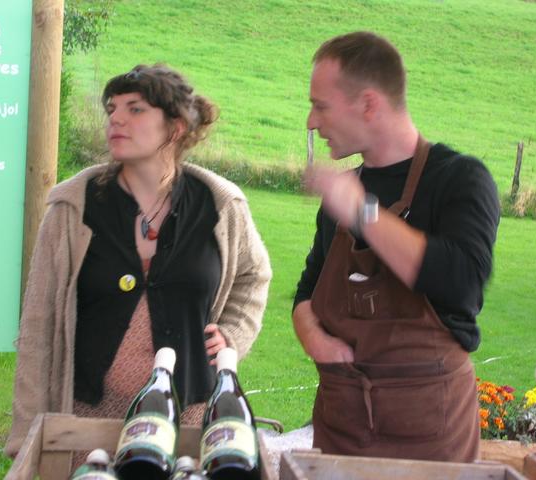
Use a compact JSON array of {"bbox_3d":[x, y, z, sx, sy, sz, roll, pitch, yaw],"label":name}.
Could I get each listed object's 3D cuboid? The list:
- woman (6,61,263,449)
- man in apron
[{"bbox_3d":[-0.316,0.443,3.191,0.580,1.680,0.360,3,6,0],"label":"woman"},{"bbox_3d":[0.222,0.456,2.916,0.500,1.780,0.460,7,7,33],"label":"man in apron"}]

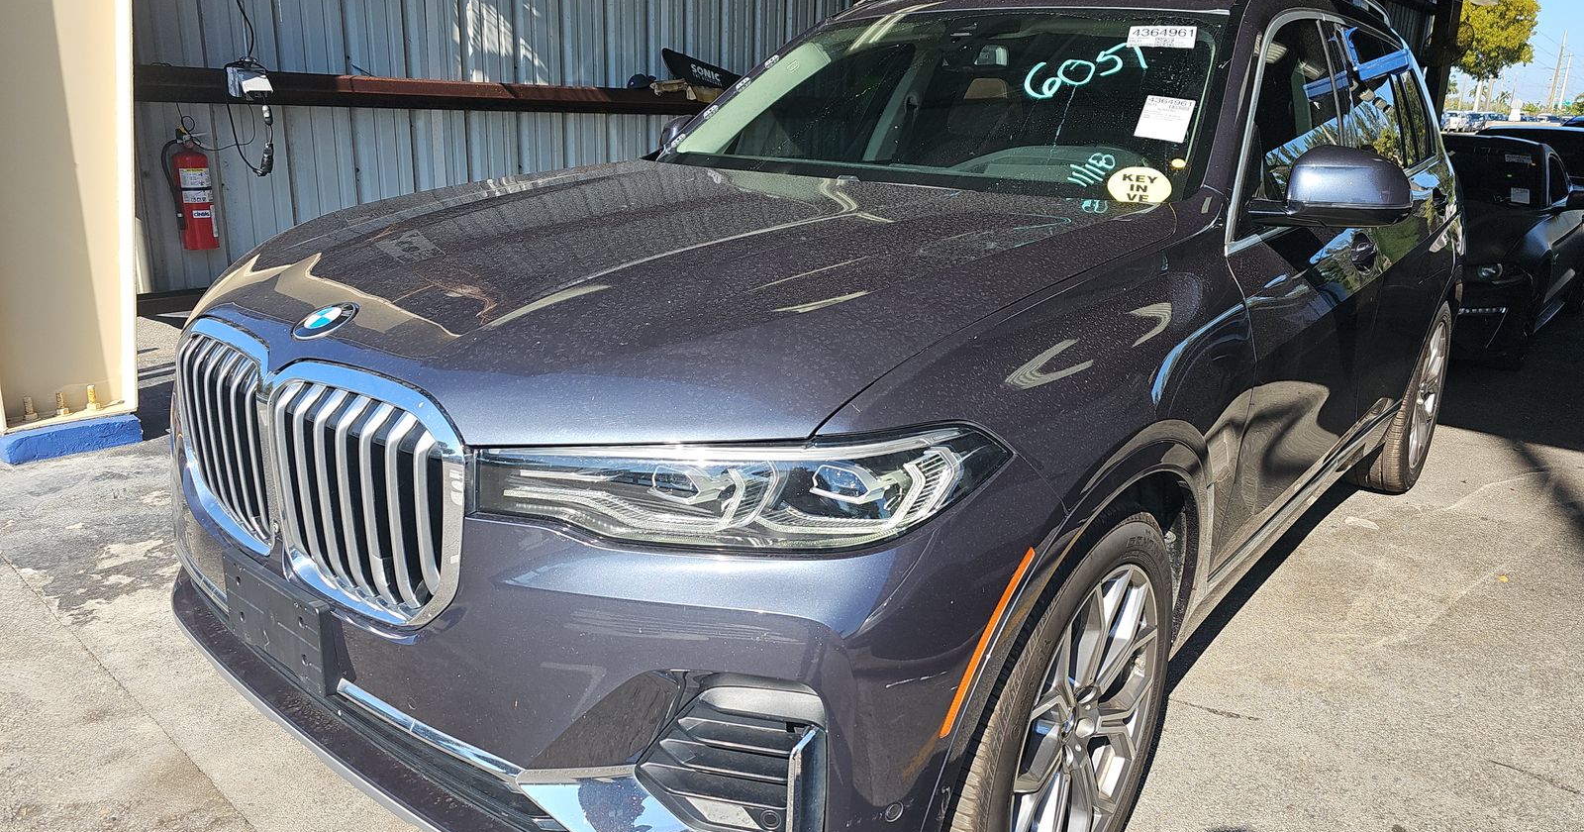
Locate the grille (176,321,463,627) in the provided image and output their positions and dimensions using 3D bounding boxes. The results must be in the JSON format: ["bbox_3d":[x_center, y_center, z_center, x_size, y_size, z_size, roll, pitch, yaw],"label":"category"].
[{"bbox_3d":[-0.753,0.068,1.593,0.790,0.360,0.120,14,20,37],"label":"grille"}]

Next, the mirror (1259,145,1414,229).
[{"bbox_3d":[1.169,-0.496,2.268,0.280,0.172,0.170,14,20,37],"label":"mirror"}]

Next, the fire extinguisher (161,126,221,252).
[{"bbox_3d":[-2.528,-0.957,4.433,0.150,0.520,0.180,16,22,39],"label":"fire extinguisher"}]

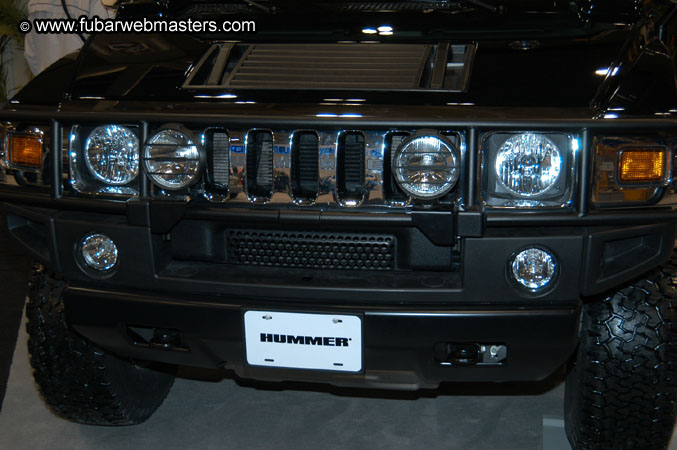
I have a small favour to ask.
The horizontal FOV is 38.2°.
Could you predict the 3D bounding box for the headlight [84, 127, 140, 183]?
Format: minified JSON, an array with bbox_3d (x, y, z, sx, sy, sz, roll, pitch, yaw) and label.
[{"bbox_3d":[-0.604,-0.192,2.642,0.165,0.165,0.080,2,13,9],"label":"headlight"}]

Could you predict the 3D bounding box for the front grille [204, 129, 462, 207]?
[{"bbox_3d":[-0.058,-0.154,2.481,0.735,0.202,0.080,2,13,9],"label":"front grille"}]

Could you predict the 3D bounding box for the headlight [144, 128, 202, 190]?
[{"bbox_3d":[-0.395,-0.165,2.401,0.152,0.156,0.090,2,13,9],"label":"headlight"}]

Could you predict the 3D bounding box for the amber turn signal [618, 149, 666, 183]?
[{"bbox_3d":[0.786,-0.159,2.532,0.121,0.088,0.060,1,13,3],"label":"amber turn signal"}]

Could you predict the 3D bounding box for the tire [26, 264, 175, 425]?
[{"bbox_3d":[-0.830,0.308,3.634,0.317,0.866,0.876,2,13,10],"label":"tire"}]

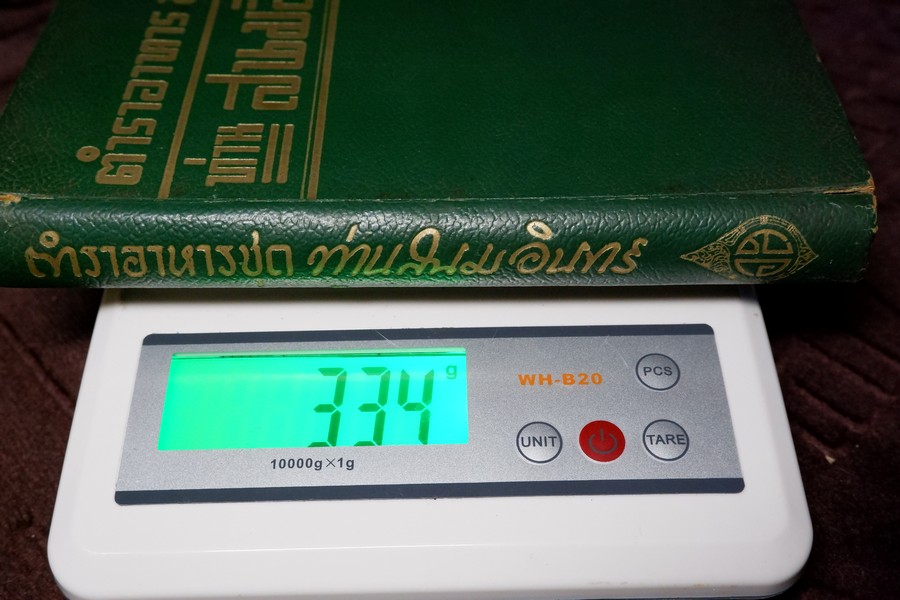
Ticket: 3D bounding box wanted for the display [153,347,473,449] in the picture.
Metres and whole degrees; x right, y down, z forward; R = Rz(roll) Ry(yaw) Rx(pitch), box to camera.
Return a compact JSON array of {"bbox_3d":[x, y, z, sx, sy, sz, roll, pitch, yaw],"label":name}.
[{"bbox_3d":[-0.030,0.023,0.231,0.067,0.004,0.025,-1,55,0],"label":"display"}]

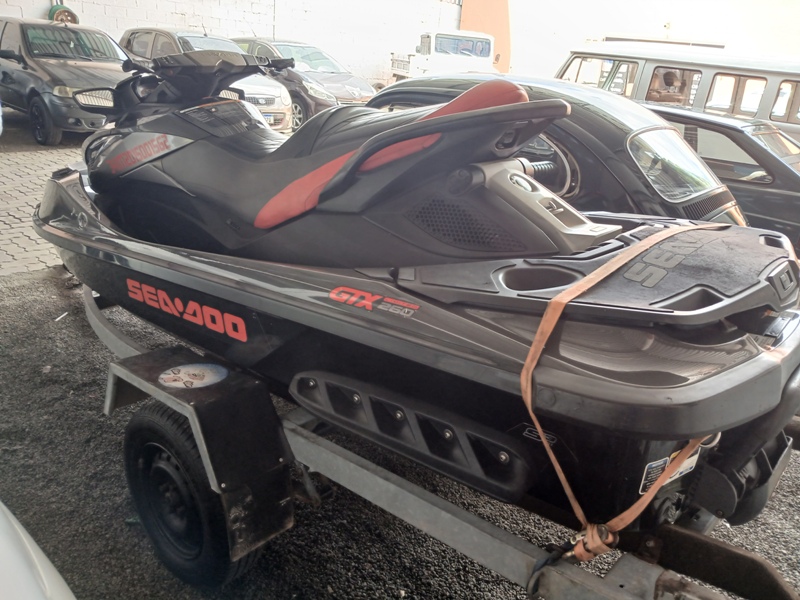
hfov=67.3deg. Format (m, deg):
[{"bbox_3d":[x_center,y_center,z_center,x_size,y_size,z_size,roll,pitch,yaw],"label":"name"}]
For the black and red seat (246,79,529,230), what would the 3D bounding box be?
[{"bbox_3d":[-0.033,-0.429,1.819,0.940,0.380,0.470,12,20,40],"label":"black and red seat"}]

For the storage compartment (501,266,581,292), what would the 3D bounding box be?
[{"bbox_3d":[0.271,-0.003,1.206,0.200,0.095,0.205,12,20,40],"label":"storage compartment"}]

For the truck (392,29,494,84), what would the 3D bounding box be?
[{"bbox_3d":[1.084,-5.221,14.110,1.680,1.950,4.600,0,23,-15],"label":"truck"}]

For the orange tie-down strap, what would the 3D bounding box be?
[{"bbox_3d":[0.640,0.132,1.316,0.330,0.475,1.205,12,20,40],"label":"orange tie-down strap"}]

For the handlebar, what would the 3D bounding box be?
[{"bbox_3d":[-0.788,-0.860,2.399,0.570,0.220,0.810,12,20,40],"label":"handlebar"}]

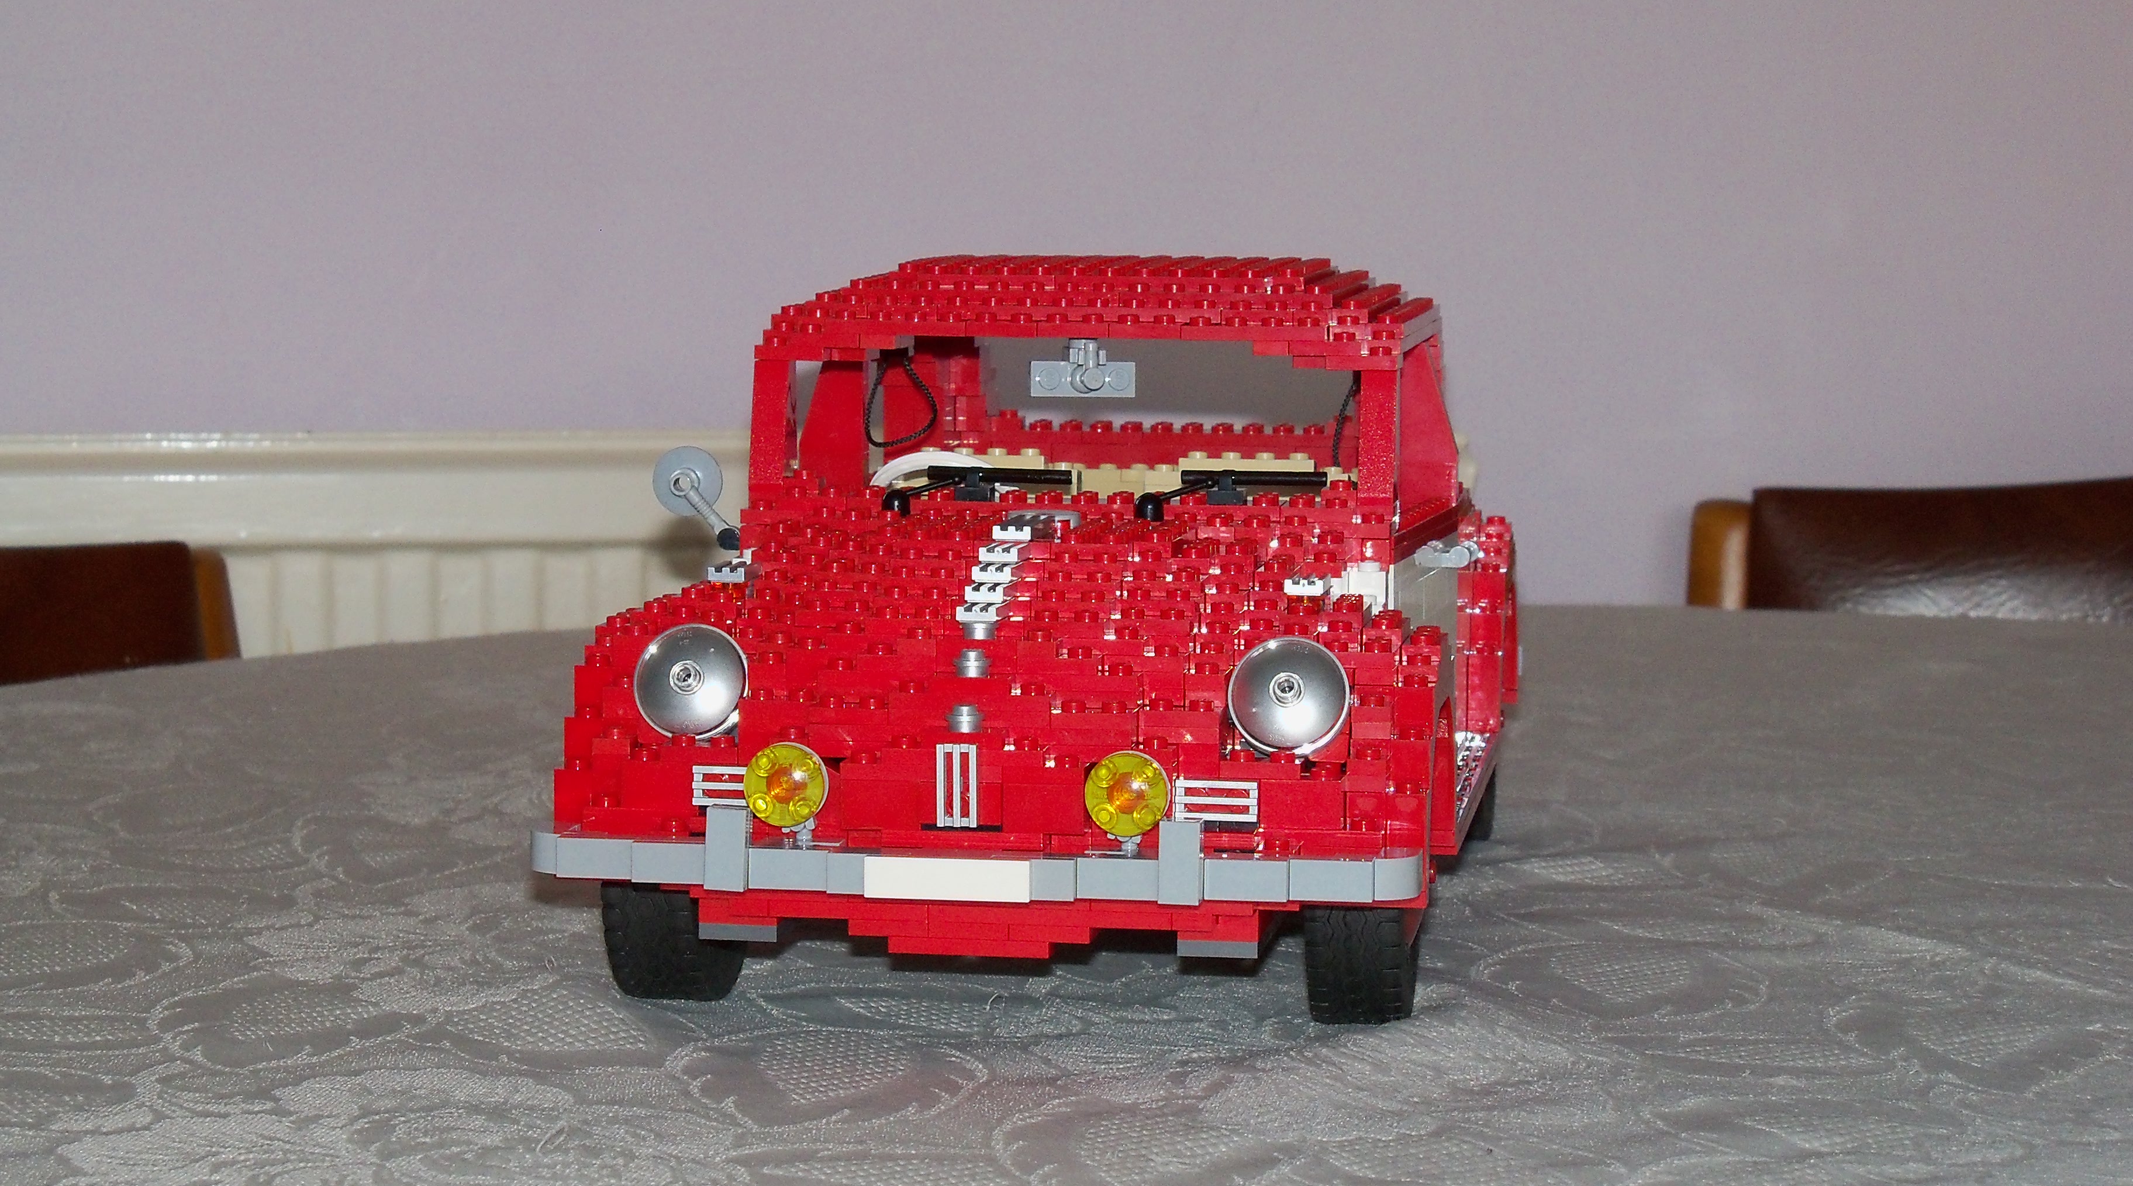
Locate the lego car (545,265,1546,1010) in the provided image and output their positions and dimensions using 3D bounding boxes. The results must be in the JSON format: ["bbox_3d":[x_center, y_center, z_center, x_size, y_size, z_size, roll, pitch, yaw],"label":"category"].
[{"bbox_3d":[0.011,-0.003,1.022,0.181,0.155,0.427,1,5,9],"label":"lego car"}]

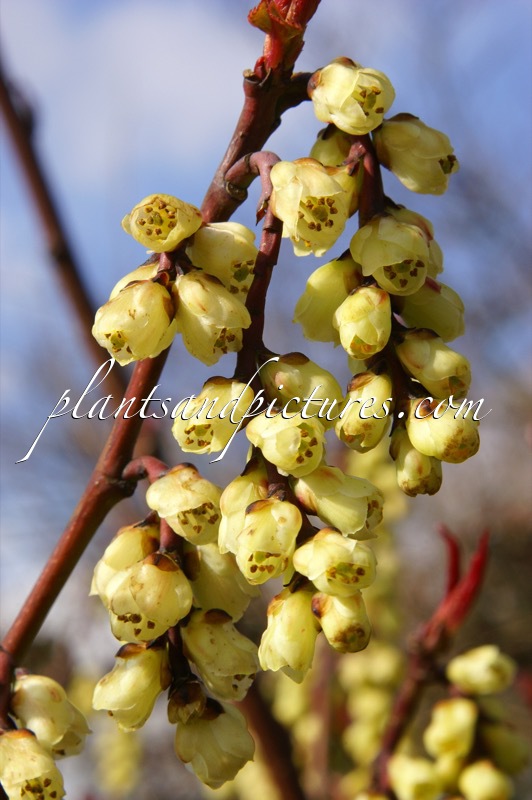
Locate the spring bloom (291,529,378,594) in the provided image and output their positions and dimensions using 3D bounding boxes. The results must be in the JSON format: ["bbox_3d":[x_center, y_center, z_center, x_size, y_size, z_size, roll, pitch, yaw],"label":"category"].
[{"bbox_3d":[0.008,0.019,0.273,0.008,0.008,0.009,3,32,-27],"label":"spring bloom"}]

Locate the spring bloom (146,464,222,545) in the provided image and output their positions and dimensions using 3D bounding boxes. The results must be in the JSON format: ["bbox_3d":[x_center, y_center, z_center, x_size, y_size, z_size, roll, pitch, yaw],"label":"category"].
[{"bbox_3d":[-0.009,0.012,0.271,0.008,0.008,0.009,2,37,-34],"label":"spring bloom"}]

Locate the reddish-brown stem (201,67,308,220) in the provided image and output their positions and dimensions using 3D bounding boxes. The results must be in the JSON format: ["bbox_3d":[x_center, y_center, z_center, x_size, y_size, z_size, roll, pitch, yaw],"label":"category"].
[{"bbox_3d":[-0.002,-0.032,0.292,0.007,0.021,0.006,22,0,0],"label":"reddish-brown stem"}]

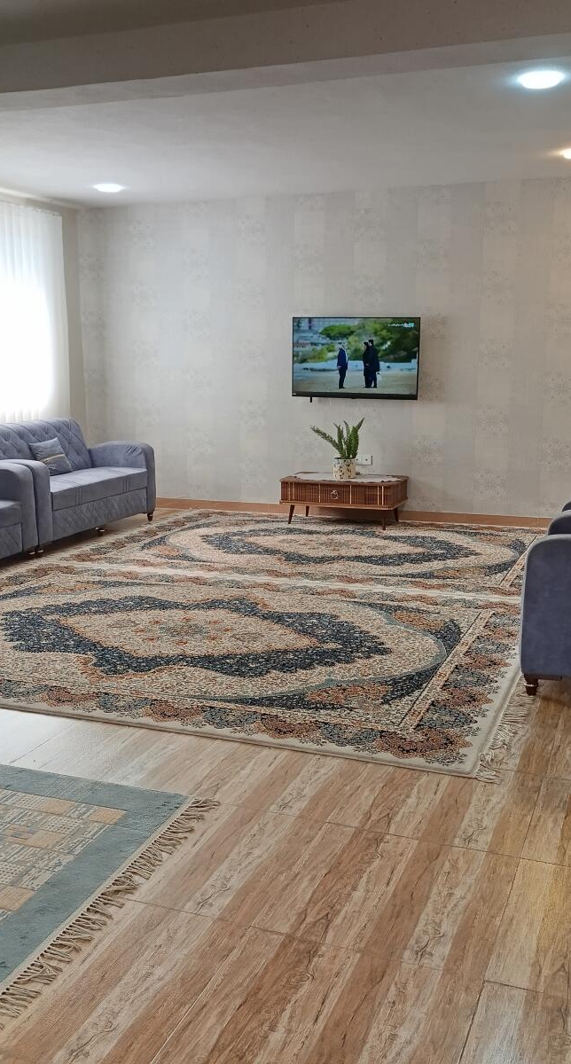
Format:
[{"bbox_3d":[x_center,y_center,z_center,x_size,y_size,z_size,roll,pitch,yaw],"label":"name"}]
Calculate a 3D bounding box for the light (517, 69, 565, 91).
[{"bbox_3d":[1.323,-2.336,4.855,0.226,0.044,0.226,4,11,21],"label":"light"}]

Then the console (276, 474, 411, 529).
[{"bbox_3d":[0.517,-0.268,8.197,1.012,0.393,0.551,4,11,21],"label":"console"}]

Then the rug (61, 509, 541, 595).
[{"bbox_3d":[0.404,0.100,7.727,3.789,0.015,2.707,4,11,21],"label":"rug"}]

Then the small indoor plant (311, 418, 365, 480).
[{"bbox_3d":[0.452,-0.737,8.221,0.470,0.521,0.362,4,11,21],"label":"small indoor plant"}]

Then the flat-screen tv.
[{"bbox_3d":[0.654,-1.618,8.751,1.213,0.722,0.068,4,11,21],"label":"flat-screen tv"}]

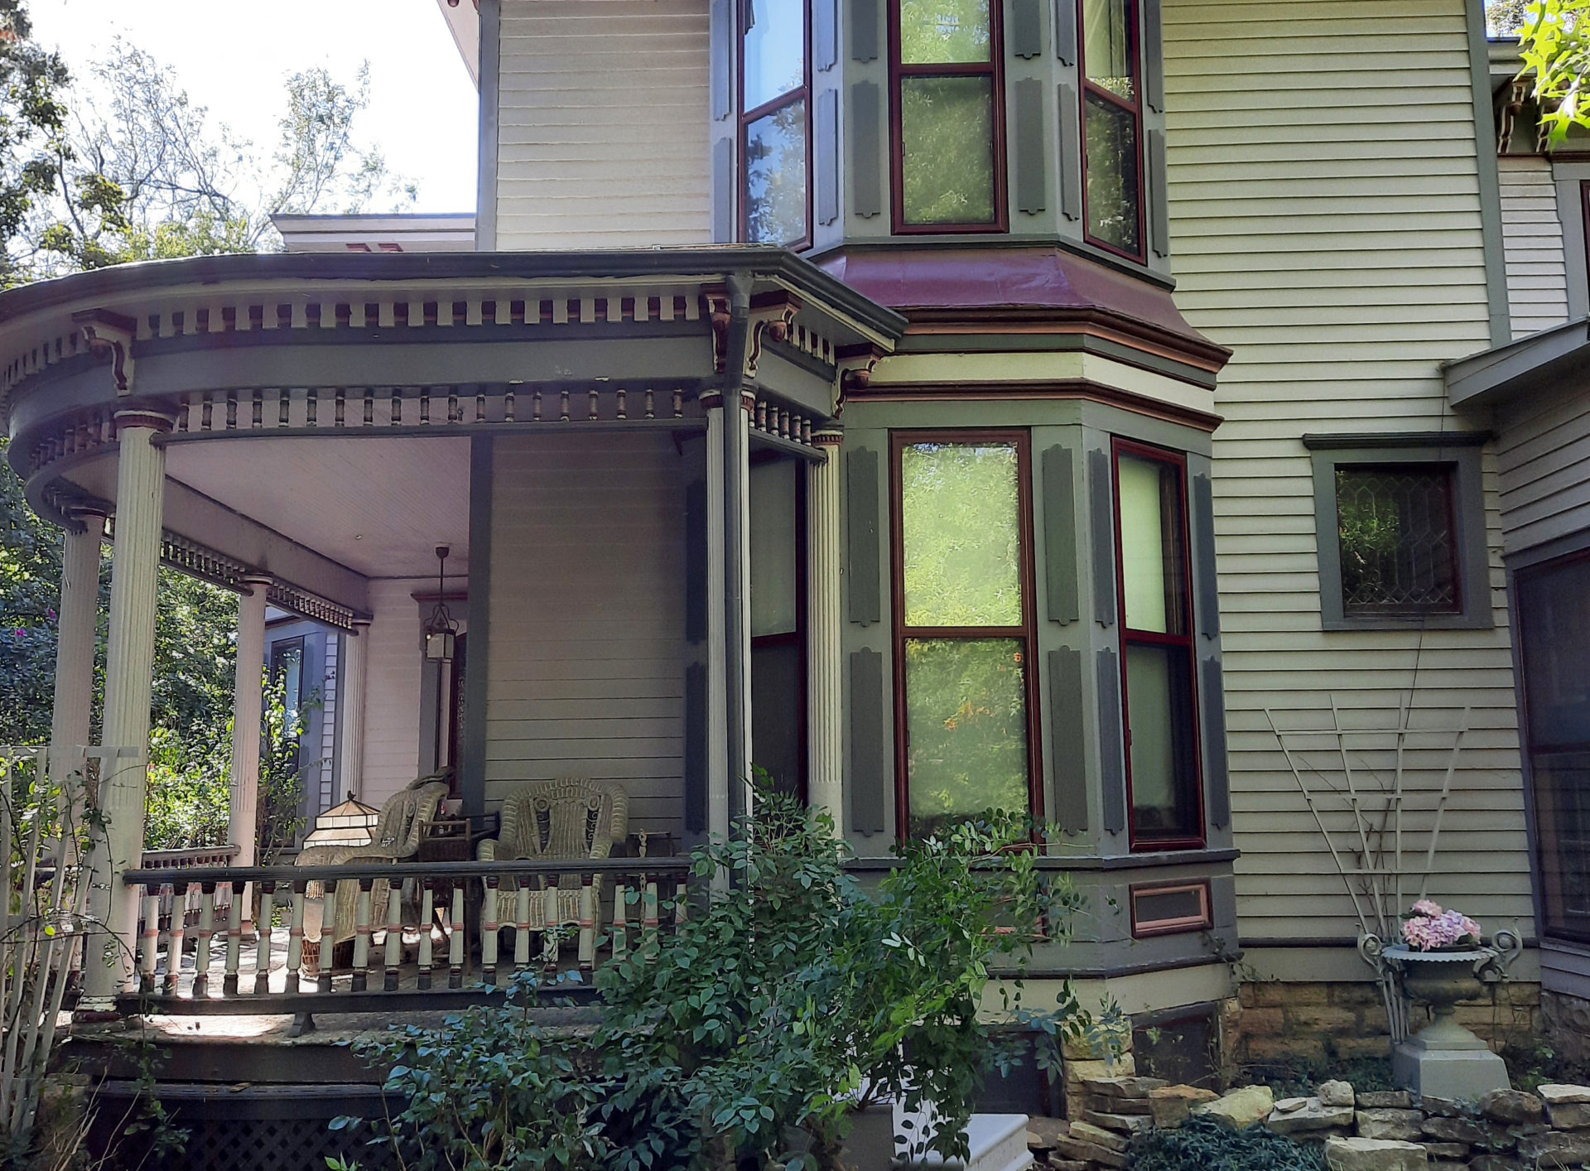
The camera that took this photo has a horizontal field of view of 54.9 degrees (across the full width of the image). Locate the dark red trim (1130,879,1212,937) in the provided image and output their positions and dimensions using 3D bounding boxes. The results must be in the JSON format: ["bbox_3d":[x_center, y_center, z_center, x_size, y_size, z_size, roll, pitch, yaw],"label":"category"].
[{"bbox_3d":[1.890,1.606,7.637,0.726,0.254,0.050,7,-11,-43],"label":"dark red trim"}]

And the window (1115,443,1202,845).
[{"bbox_3d":[1.871,0.298,7.840,0.700,2.080,0.120,8,-12,-43],"label":"window"}]

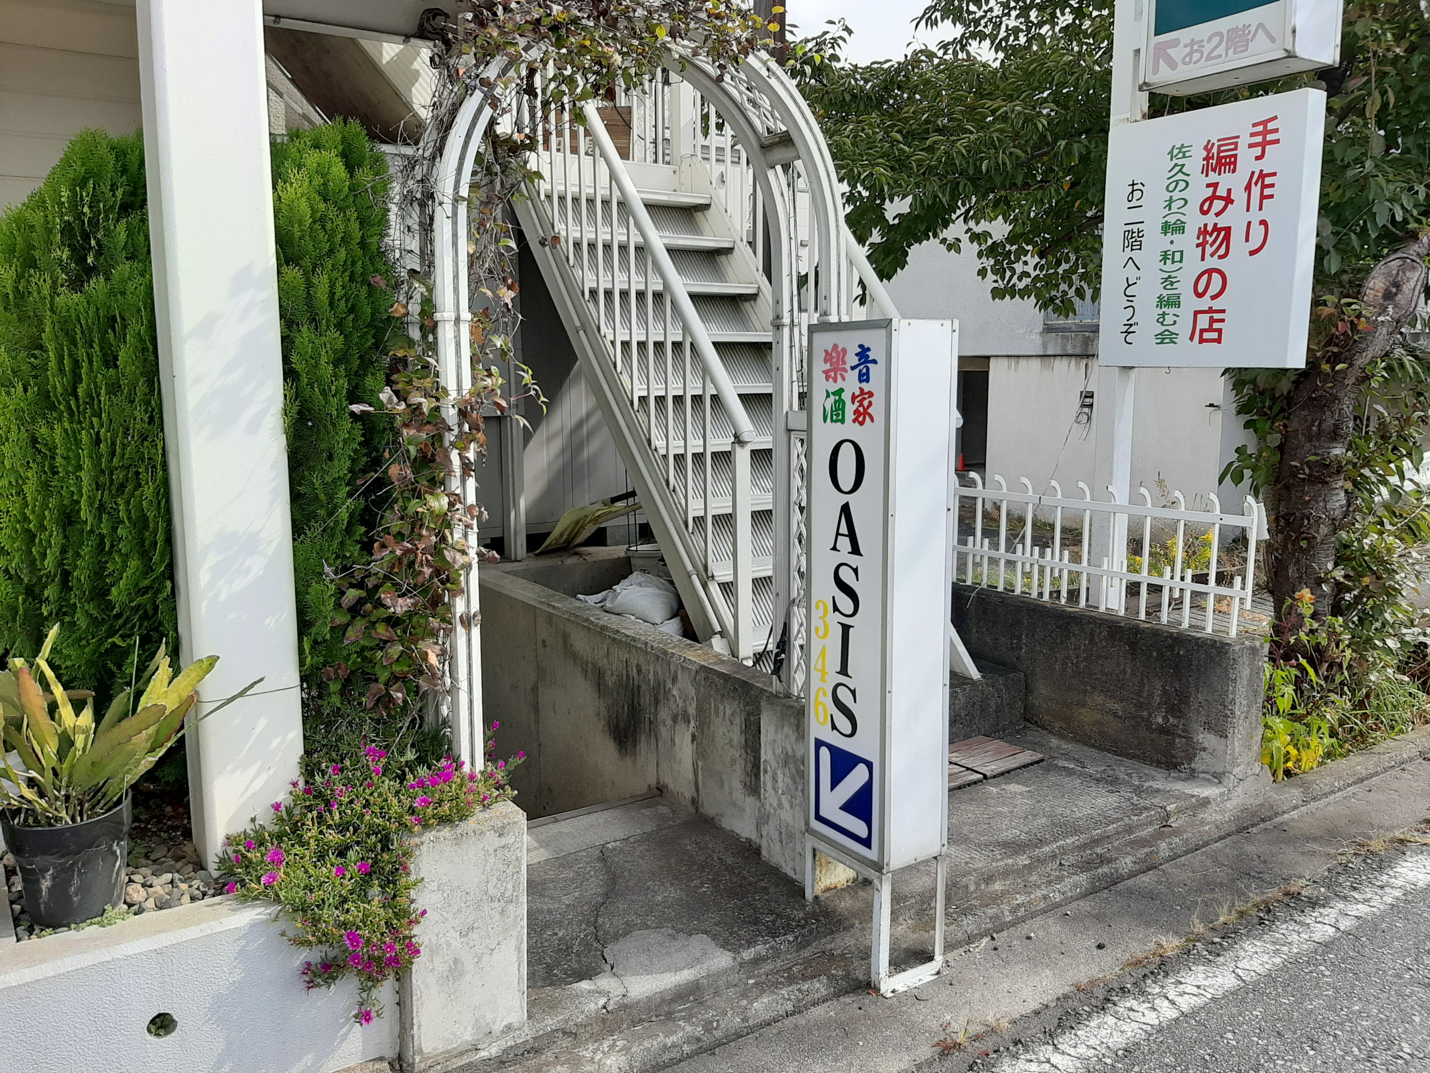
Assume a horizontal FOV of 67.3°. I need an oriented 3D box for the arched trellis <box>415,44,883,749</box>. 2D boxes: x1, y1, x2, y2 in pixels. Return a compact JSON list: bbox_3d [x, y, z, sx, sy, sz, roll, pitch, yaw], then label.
[{"bbox_3d":[-0.183,-0.352,2.639,1.037,1.741,0.333,-4,9,-25],"label":"arched trellis"}]

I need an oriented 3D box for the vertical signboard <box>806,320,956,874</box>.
[{"bbox_3d":[0.396,0.134,2.607,0.205,1.280,0.292,-6,10,-33],"label":"vertical signboard"}]

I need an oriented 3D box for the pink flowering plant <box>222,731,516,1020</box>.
[{"bbox_3d":[-0.752,0.690,2.303,0.640,0.461,0.512,-6,10,-33],"label":"pink flowering plant"}]

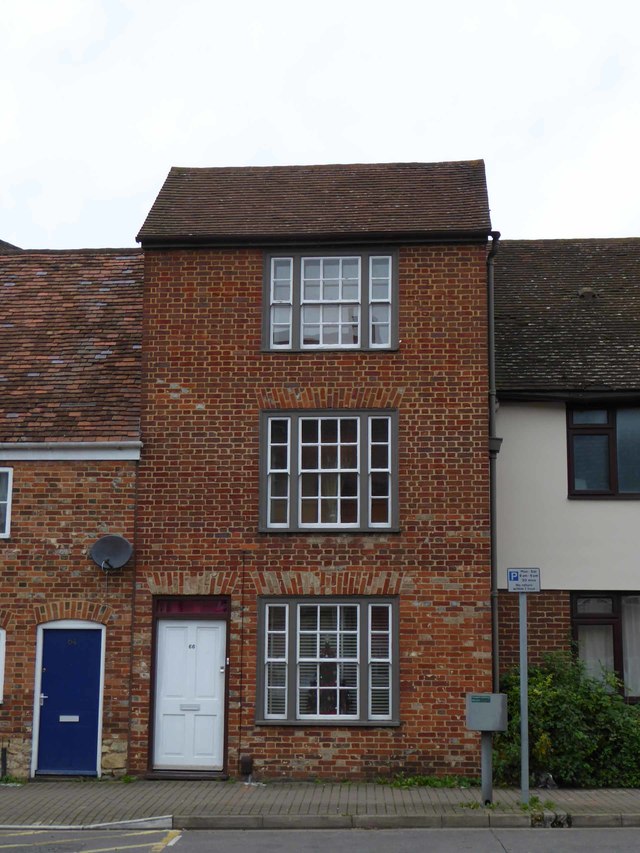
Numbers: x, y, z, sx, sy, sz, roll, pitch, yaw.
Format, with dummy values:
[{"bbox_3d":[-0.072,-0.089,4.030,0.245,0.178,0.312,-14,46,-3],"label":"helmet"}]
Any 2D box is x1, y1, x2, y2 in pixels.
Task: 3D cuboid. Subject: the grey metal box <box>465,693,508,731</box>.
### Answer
[{"bbox_3d":[1.799,3.069,14.067,0.400,0.389,0.270,-2,-10,15],"label":"grey metal box"}]

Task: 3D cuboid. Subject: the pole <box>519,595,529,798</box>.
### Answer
[{"bbox_3d":[2.200,2.822,14.109,0.078,2.480,0.078,1,-10,0],"label":"pole"}]

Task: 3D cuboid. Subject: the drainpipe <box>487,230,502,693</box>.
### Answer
[{"bbox_3d":[2.281,0.927,16.807,0.160,7.190,0.200,0,-10,3],"label":"drainpipe"}]

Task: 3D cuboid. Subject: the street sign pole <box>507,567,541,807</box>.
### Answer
[{"bbox_3d":[2.200,2.795,14.101,0.353,2.530,0.100,1,-10,0],"label":"street sign pole"}]

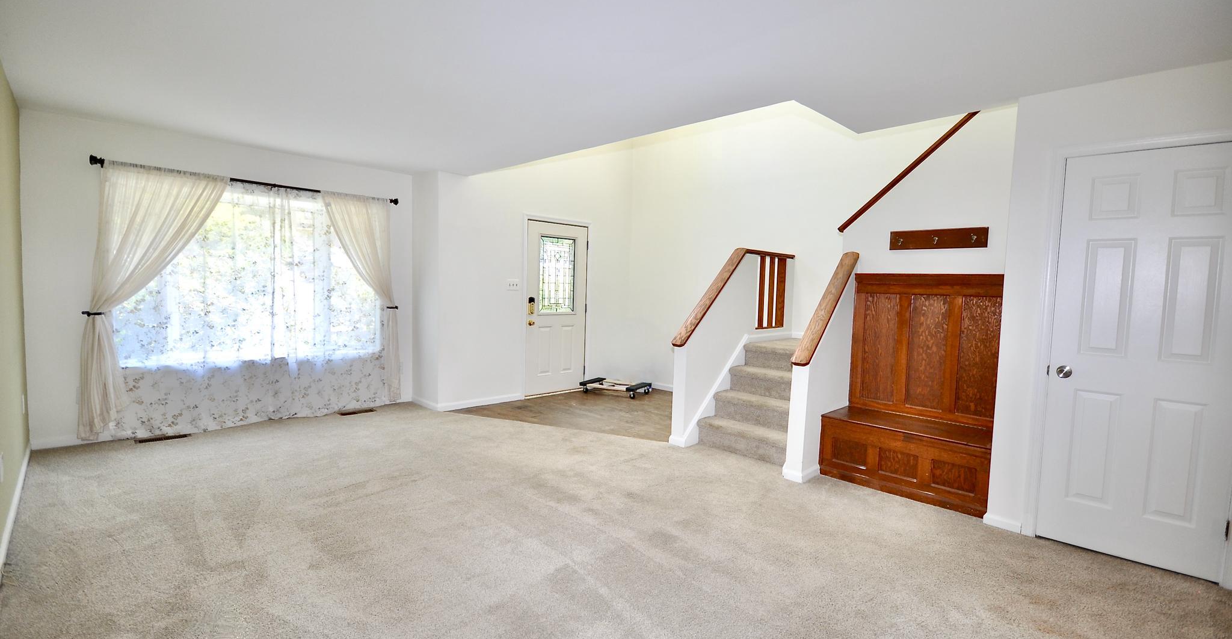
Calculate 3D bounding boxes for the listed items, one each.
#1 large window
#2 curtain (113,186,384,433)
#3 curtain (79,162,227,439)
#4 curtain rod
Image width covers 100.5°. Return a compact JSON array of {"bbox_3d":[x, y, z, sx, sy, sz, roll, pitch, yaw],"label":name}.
[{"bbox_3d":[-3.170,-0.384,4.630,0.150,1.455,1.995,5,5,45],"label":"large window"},{"bbox_3d":[-3.087,-0.148,4.578,0.090,2.095,2.080,5,5,45],"label":"curtain"},{"bbox_3d":[-3.673,-0.148,4.113,0.926,2.125,0.120,-1,5,-42],"label":"curtain"},{"bbox_3d":[-3.050,-1.186,4.525,0.100,0.075,2.240,5,5,45],"label":"curtain rod"}]

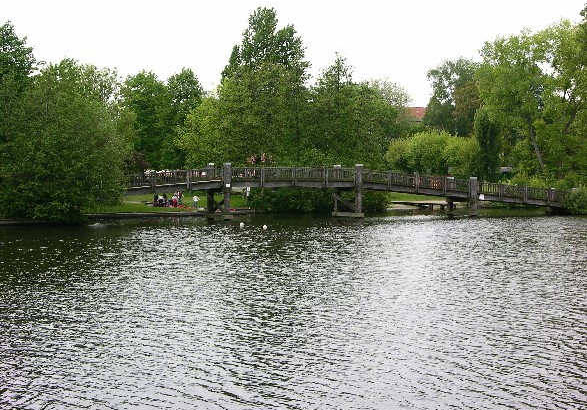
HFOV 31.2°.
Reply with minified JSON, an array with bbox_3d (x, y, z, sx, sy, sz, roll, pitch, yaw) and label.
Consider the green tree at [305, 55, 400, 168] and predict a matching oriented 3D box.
[{"bbox_3d":[6.567,-8.849,117.000,10.690,15.580,10.500,0,1,0],"label":"green tree"}]

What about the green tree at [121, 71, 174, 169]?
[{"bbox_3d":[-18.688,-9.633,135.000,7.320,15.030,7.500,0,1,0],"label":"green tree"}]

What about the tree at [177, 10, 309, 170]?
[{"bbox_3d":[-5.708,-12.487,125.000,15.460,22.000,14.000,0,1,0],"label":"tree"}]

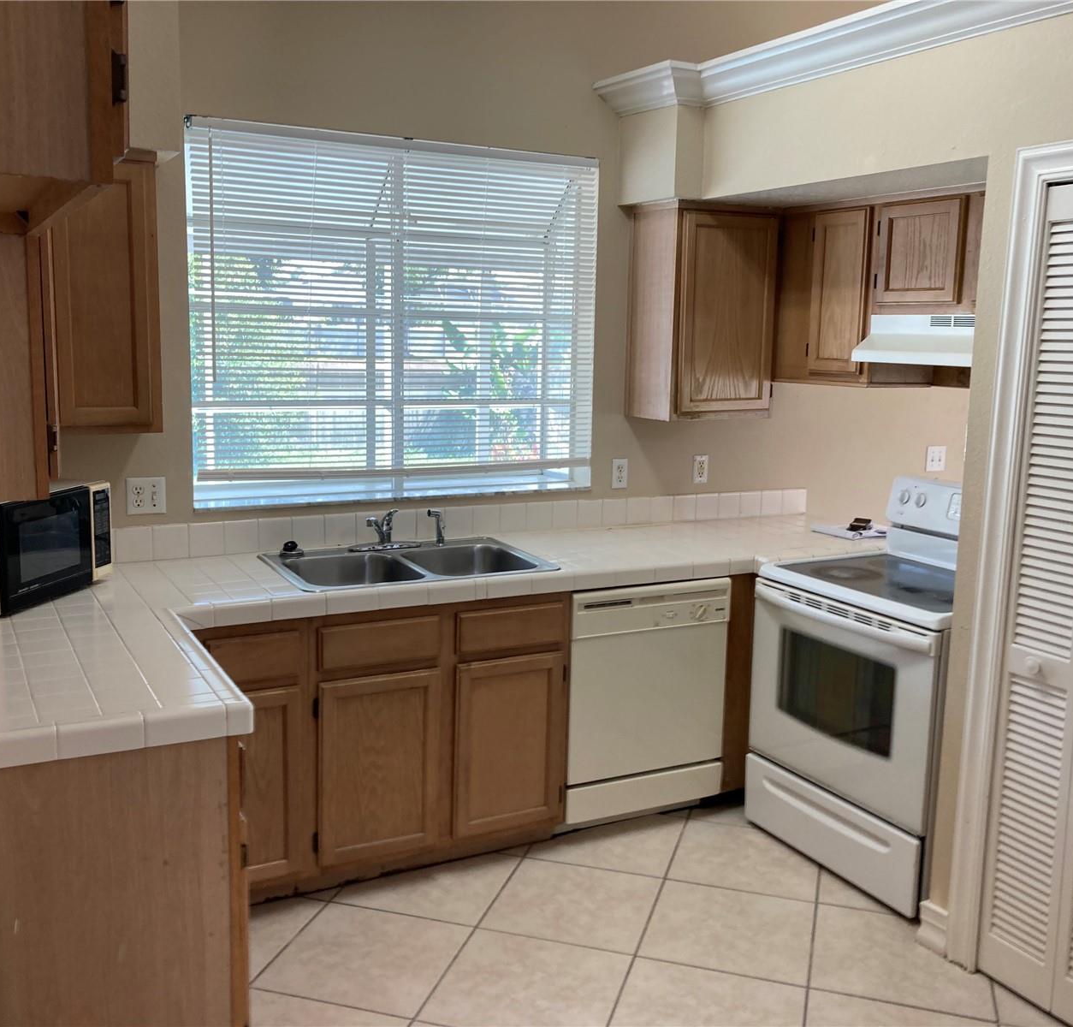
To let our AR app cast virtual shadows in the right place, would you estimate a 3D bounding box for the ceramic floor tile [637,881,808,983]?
[{"bbox_3d":[0.544,1.167,3.100,0.450,0.010,0.450,4,9,16],"label":"ceramic floor tile"}]

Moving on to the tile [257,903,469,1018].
[{"bbox_3d":[-0.445,1.172,2.926,0.450,0.010,0.450,4,9,16],"label":"tile"}]

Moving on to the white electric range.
[{"bbox_3d":[1.170,0.519,3.518,0.695,1.170,0.755,-4,10,-28],"label":"white electric range"}]

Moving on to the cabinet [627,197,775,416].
[{"bbox_3d":[0.615,-0.736,4.124,0.467,0.760,0.310,-4,10,-28],"label":"cabinet"}]

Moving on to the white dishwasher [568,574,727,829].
[{"bbox_3d":[0.230,0.587,3.896,0.610,0.840,0.600,-4,10,-28],"label":"white dishwasher"}]

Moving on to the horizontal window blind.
[{"bbox_3d":[-0.434,-0.667,3.759,1.455,1.130,0.050,-4,10,-28],"label":"horizontal window blind"}]

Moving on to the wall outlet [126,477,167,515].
[{"bbox_3d":[-1.199,-0.051,3.414,0.115,0.115,0.010,-4,10,-28],"label":"wall outlet"}]

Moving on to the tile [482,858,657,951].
[{"bbox_3d":[0.113,1.138,3.226,0.450,0.010,0.450,4,9,16],"label":"tile"}]

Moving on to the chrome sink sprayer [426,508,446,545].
[{"bbox_3d":[-0.350,0.047,3.881,0.065,0.128,0.030,-4,10,-28],"label":"chrome sink sprayer"}]

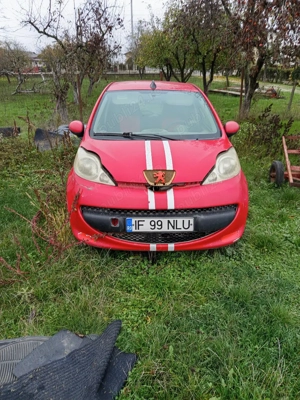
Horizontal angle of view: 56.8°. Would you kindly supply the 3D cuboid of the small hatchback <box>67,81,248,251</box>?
[{"bbox_3d":[0.045,-0.737,3.550,1.670,1.465,3.430,-1,24,-1],"label":"small hatchback"}]

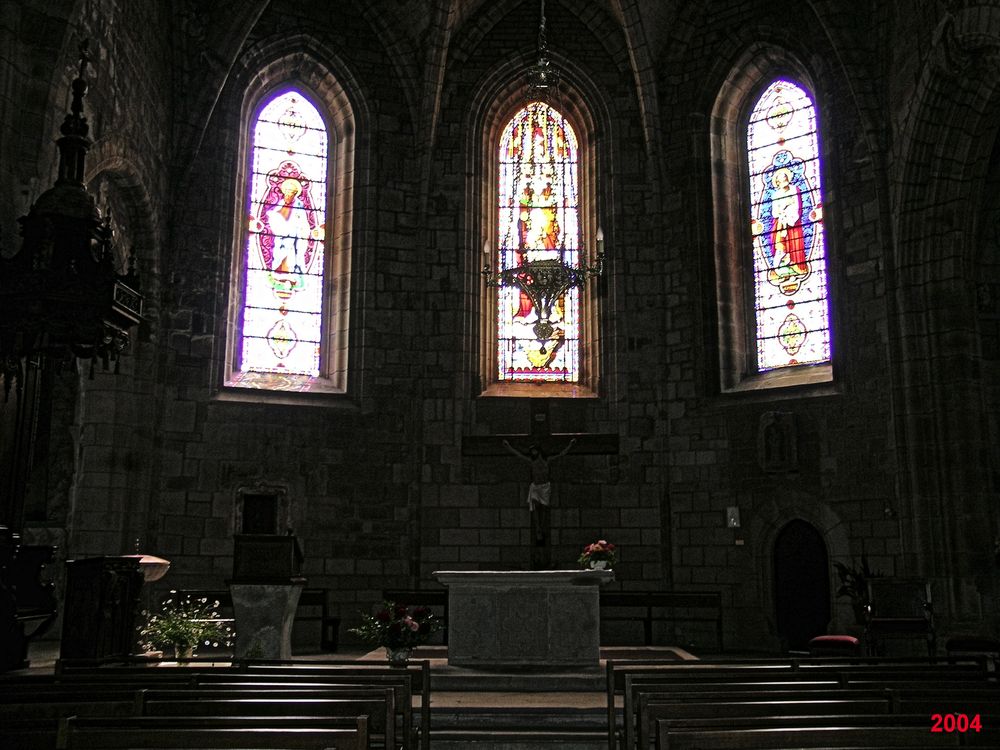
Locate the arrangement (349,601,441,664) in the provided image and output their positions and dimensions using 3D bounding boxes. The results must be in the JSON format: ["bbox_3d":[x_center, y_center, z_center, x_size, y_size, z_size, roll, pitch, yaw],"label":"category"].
[{"bbox_3d":[-1.131,2.768,12.141,0.950,0.660,0.750,0,-10,2],"label":"arrangement"}]

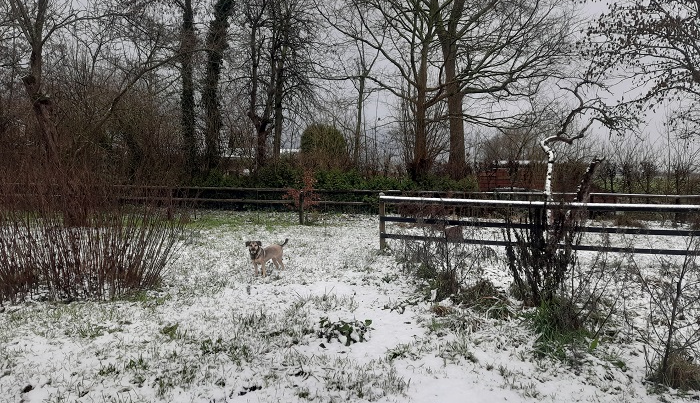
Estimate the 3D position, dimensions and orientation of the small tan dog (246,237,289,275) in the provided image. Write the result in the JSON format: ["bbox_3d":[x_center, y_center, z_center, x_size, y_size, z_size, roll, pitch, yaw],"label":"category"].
[{"bbox_3d":[-1.178,0.775,6.850,0.680,0.500,0.230,-3,5,-45],"label":"small tan dog"}]

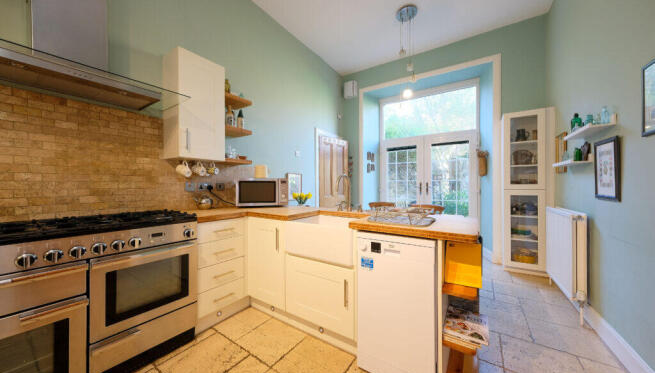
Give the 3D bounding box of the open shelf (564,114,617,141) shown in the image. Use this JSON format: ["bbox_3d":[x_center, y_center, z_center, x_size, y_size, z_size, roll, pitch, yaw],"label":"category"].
[{"bbox_3d":[2.006,-0.446,1.698,0.116,0.074,0.555,0,1,33],"label":"open shelf"}]

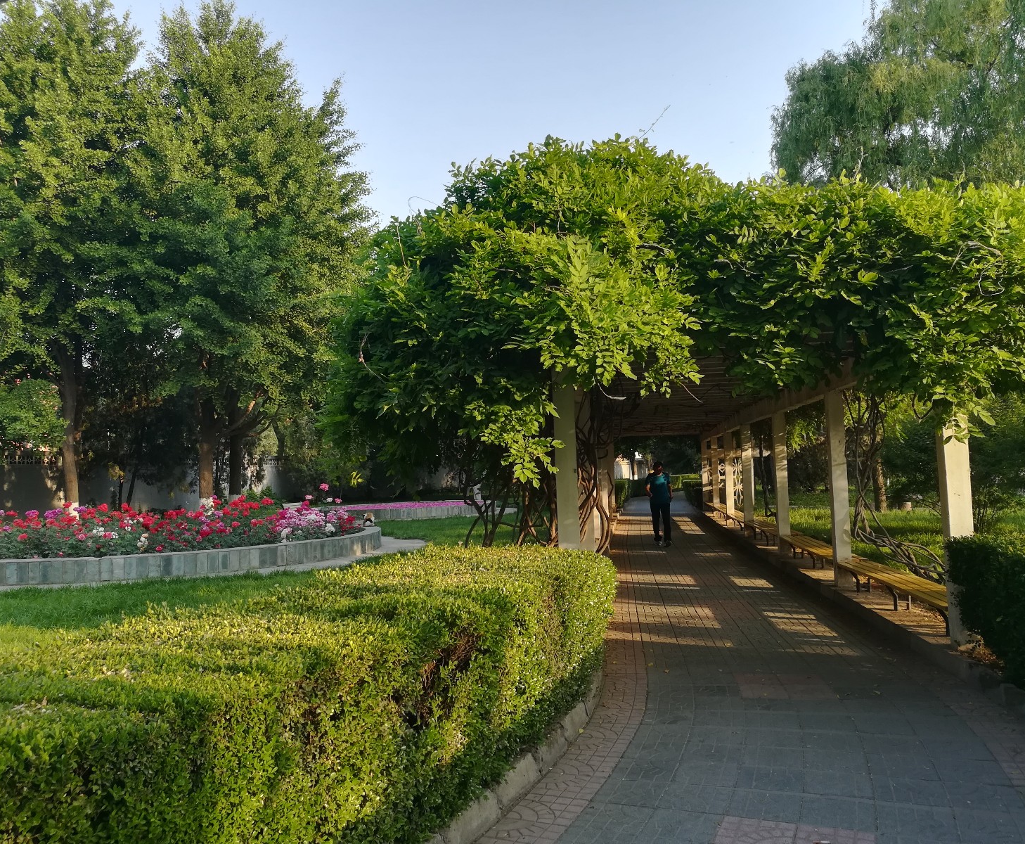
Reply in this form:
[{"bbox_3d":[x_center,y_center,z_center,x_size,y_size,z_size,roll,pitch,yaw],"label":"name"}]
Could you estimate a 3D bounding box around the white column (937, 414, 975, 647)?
[{"bbox_3d":[3.391,0.637,6.441,0.175,2.150,0.165,-2,-4,7],"label":"white column"}]

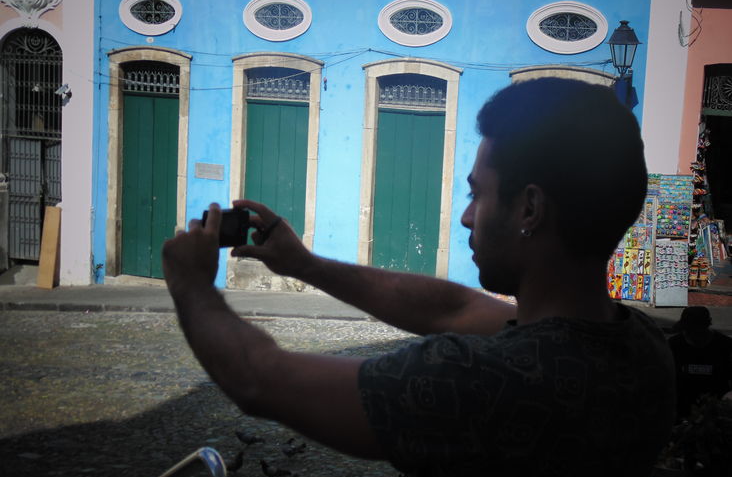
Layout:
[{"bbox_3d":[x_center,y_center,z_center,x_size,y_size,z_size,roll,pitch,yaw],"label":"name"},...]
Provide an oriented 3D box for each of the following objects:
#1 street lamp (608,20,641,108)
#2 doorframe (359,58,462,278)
[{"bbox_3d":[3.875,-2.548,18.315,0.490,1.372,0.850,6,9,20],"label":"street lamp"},{"bbox_3d":[0.700,-1.147,20.373,1.739,3.651,0.280,6,9,20],"label":"doorframe"}]

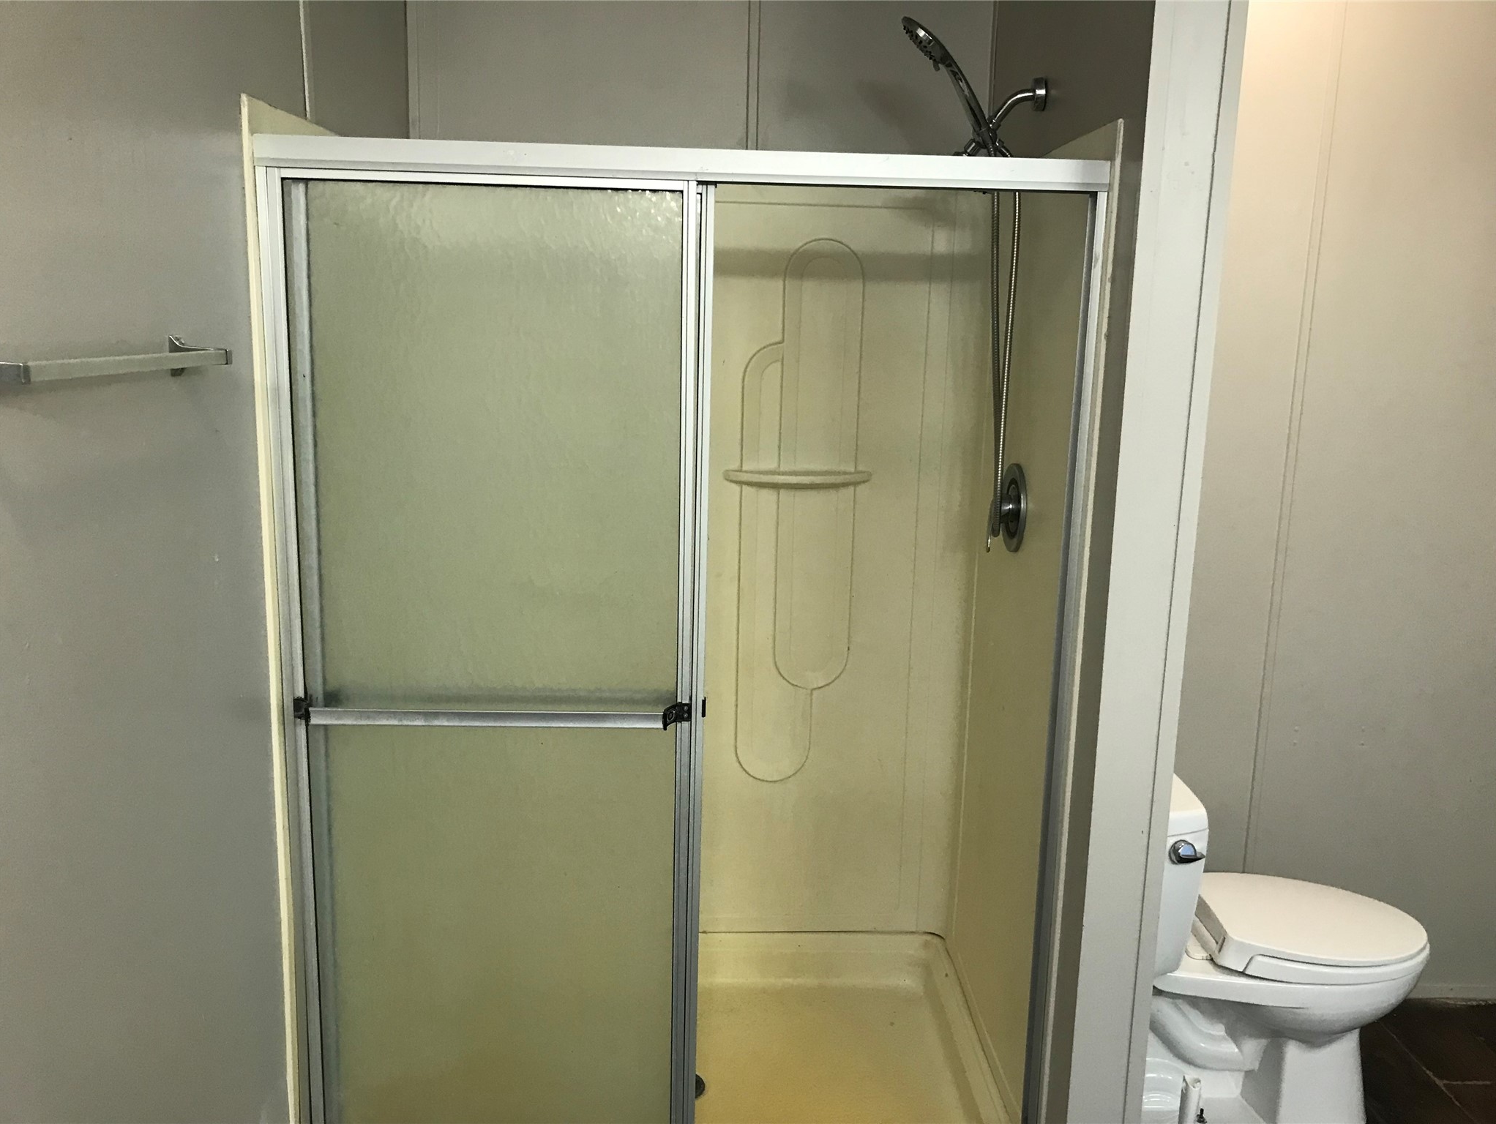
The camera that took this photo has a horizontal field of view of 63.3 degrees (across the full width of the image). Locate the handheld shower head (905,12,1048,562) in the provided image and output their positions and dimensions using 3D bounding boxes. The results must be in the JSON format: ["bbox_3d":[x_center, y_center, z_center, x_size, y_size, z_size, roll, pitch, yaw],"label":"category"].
[{"bbox_3d":[0.375,-0.467,2.117,0.261,0.900,0.136,1,11,-2],"label":"handheld shower head"}]

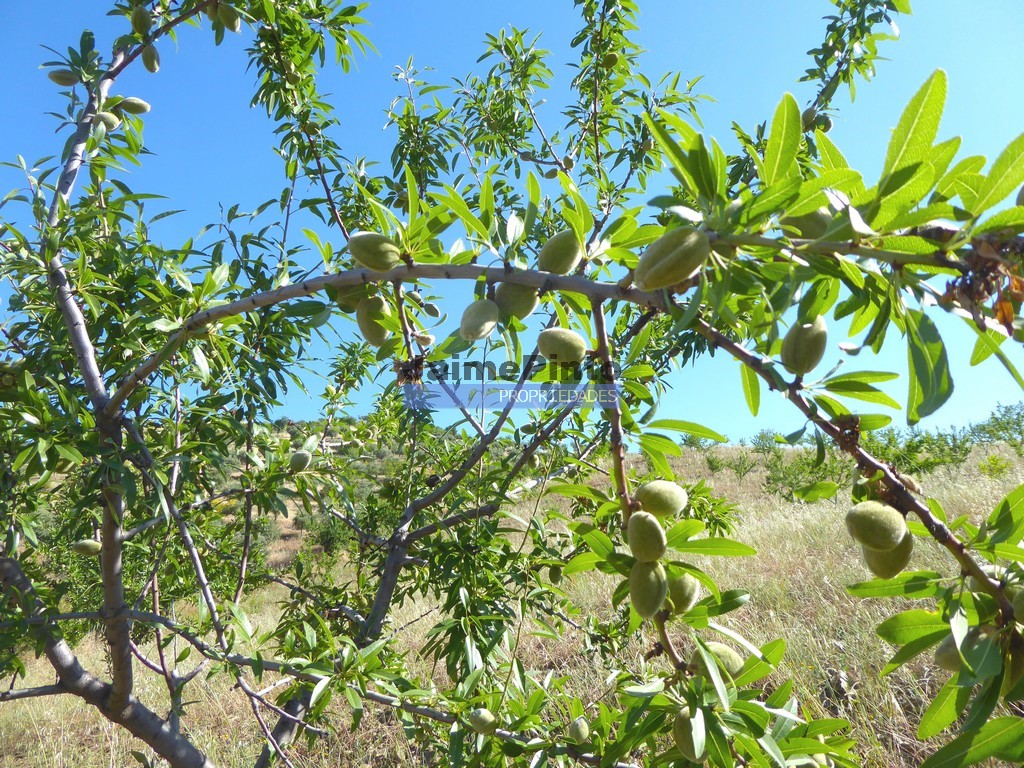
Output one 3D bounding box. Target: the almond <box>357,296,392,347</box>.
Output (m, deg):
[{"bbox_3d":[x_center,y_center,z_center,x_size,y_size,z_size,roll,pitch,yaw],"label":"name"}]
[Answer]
[{"bbox_3d":[-0.106,-0.049,0.575,0.025,0.040,0.025,-12,-3,0],"label":"almond"}]

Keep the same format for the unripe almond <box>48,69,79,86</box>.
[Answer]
[{"bbox_3d":[-0.576,-0.394,0.950,0.038,0.021,0.025,1,19,-32],"label":"unripe almond"}]

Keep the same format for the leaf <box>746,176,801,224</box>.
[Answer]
[{"bbox_3d":[0.141,-0.100,0.400,0.041,0.013,0.006,-38,-22,12],"label":"leaf"}]

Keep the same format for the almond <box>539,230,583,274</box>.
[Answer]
[{"bbox_3d":[0.037,-0.100,0.560,0.028,0.039,0.025,38,0,0],"label":"almond"}]

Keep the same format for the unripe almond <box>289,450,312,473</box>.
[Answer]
[{"bbox_3d":[-0.269,0.099,0.940,0.025,0.035,0.023,36,6,-10],"label":"unripe almond"}]

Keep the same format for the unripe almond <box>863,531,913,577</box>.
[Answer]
[{"bbox_3d":[0.244,0.107,0.480,0.031,0.038,0.027,12,0,21],"label":"unripe almond"}]

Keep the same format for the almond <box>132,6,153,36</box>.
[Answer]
[{"bbox_3d":[-0.475,-0.466,0.950,0.024,0.038,0.022,-16,-3,-9],"label":"almond"}]

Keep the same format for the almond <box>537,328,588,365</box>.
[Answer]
[{"bbox_3d":[0.039,-0.029,0.570,0.041,0.028,0.027,16,0,0],"label":"almond"}]

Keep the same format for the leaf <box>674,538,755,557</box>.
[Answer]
[{"bbox_3d":[0.144,0.117,0.530,0.060,0.018,0.005,-1,-50,15],"label":"leaf"}]

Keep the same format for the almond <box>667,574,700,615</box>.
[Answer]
[{"bbox_3d":[0.132,0.164,0.580,0.028,0.039,0.027,36,-32,19],"label":"almond"}]

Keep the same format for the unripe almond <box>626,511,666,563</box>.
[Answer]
[{"bbox_3d":[0.101,0.115,0.555,0.028,0.040,0.027,-7,-3,0],"label":"unripe almond"}]

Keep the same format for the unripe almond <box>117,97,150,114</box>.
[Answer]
[{"bbox_3d":[-0.486,-0.358,0.950,0.041,0.022,0.022,10,0,-12],"label":"unripe almond"}]

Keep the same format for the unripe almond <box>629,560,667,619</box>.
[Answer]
[{"bbox_3d":[0.101,0.153,0.550,0.028,0.042,0.027,-2,-16,10],"label":"unripe almond"}]

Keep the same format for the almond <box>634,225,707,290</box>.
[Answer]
[{"bbox_3d":[0.072,-0.057,0.335,0.040,0.022,0.026,-38,0,15],"label":"almond"}]

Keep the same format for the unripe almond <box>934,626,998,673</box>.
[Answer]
[{"bbox_3d":[0.296,0.171,0.480,0.041,0.028,0.027,-16,-25,14],"label":"unripe almond"}]

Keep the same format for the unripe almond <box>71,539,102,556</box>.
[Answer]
[{"bbox_3d":[-0.586,0.226,1.020,0.041,0.024,0.024,9,-15,-28],"label":"unripe almond"}]

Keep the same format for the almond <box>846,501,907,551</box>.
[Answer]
[{"bbox_3d":[0.237,0.092,0.480,0.040,0.030,0.028,15,0,-6],"label":"almond"}]

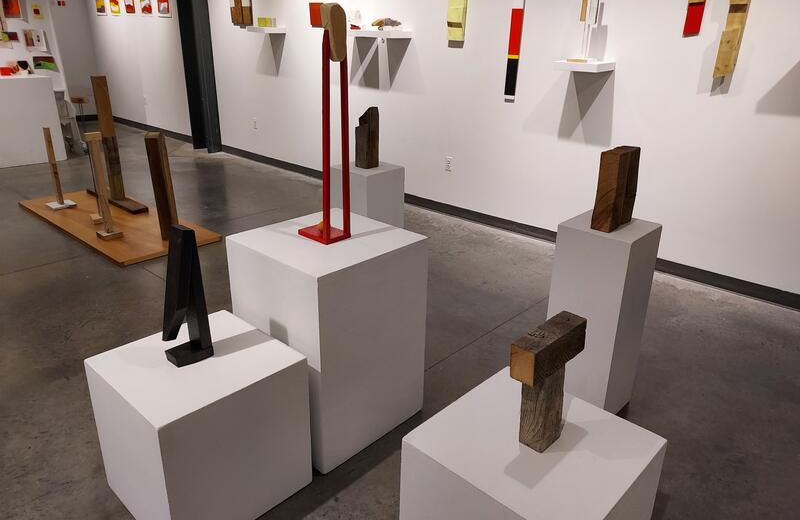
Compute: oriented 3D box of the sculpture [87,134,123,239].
[{"bbox_3d":[-2.308,-0.568,4.291,0.156,0.808,0.167,-18,29,-41],"label":"sculpture"}]

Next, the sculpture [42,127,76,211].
[{"bbox_3d":[-2.915,-0.780,4.688,0.212,0.655,0.192,20,28,40],"label":"sculpture"}]

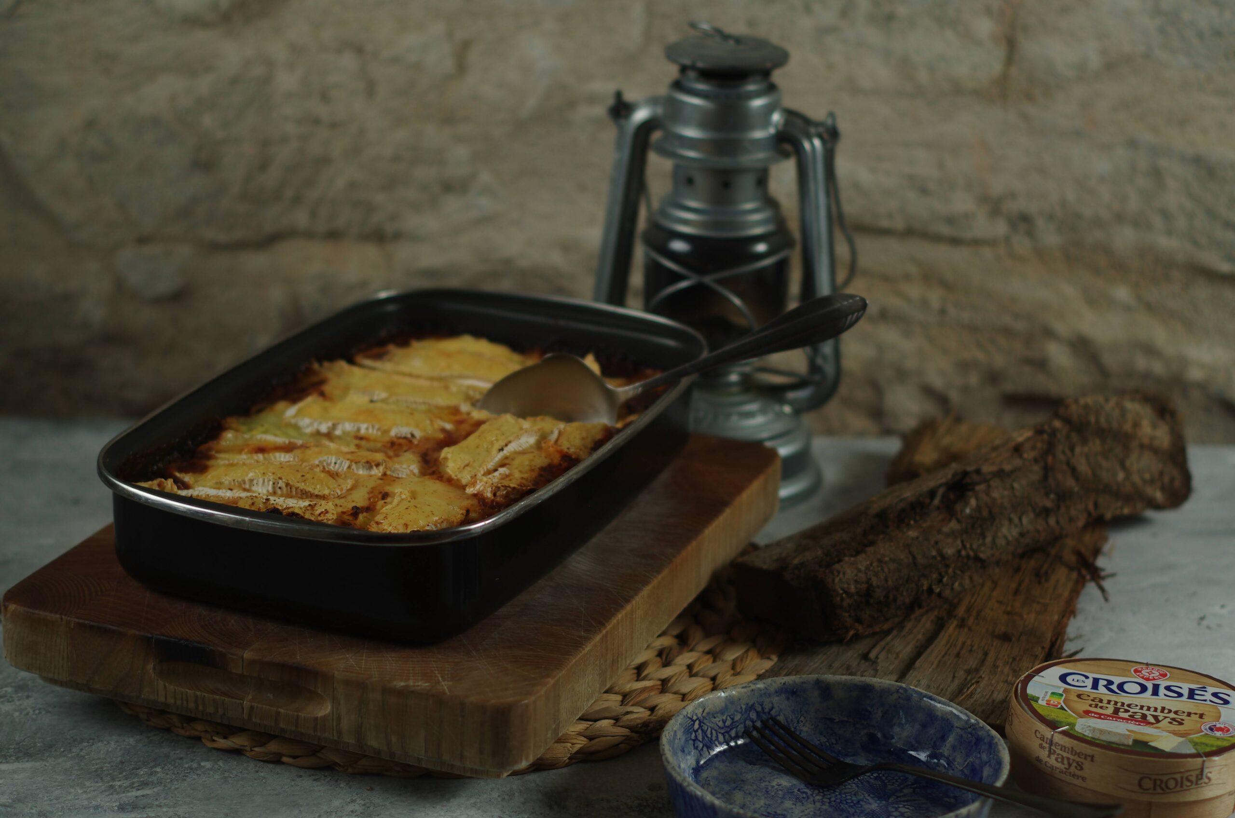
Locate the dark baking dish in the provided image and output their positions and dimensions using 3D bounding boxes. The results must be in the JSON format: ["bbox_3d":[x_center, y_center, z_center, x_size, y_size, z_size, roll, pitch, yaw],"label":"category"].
[{"bbox_3d":[-0.109,0.020,1.460,0.245,0.057,0.410,9,21,20],"label":"dark baking dish"}]

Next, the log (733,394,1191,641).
[{"bbox_3d":[0.199,0.059,1.472,0.324,0.063,0.068,-15,26,-40],"label":"log"}]

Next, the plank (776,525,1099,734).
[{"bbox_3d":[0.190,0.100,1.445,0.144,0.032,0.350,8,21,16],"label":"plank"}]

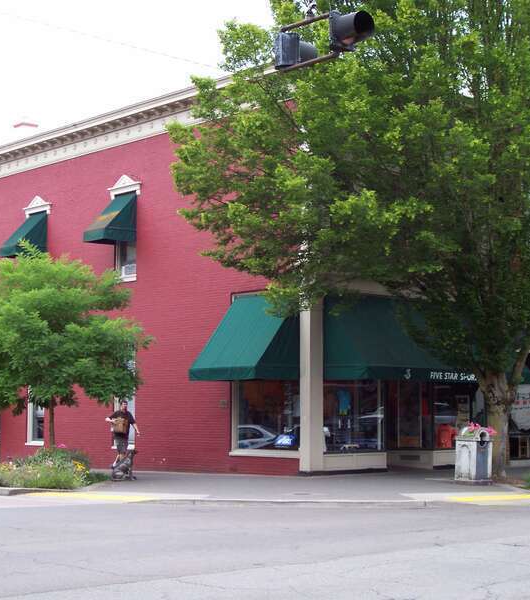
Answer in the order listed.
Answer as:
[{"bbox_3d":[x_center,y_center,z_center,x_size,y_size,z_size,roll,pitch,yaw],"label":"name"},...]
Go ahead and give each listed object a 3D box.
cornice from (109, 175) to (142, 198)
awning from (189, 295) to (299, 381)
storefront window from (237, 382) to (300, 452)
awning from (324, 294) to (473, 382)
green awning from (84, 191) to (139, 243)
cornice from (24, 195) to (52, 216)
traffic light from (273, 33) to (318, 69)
[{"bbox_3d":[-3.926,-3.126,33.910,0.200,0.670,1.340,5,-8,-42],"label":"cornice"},{"bbox_3d":[-0.494,0.897,29.389,1.410,2.125,2.336,5,-7,-42],"label":"awning"},{"bbox_3d":[0.101,2.748,29.714,0.141,1.823,2.266,5,-7,-42],"label":"storefront window"},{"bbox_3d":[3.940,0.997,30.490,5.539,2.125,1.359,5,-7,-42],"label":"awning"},{"bbox_3d":[-4.239,-2.231,33.523,1.060,1.450,1.030,5,-8,-42],"label":"green awning"},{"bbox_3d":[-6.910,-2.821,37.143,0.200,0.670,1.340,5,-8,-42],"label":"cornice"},{"bbox_3d":[0.339,-2.651,13.200,0.480,0.360,0.350,5,-7,-39],"label":"traffic light"}]

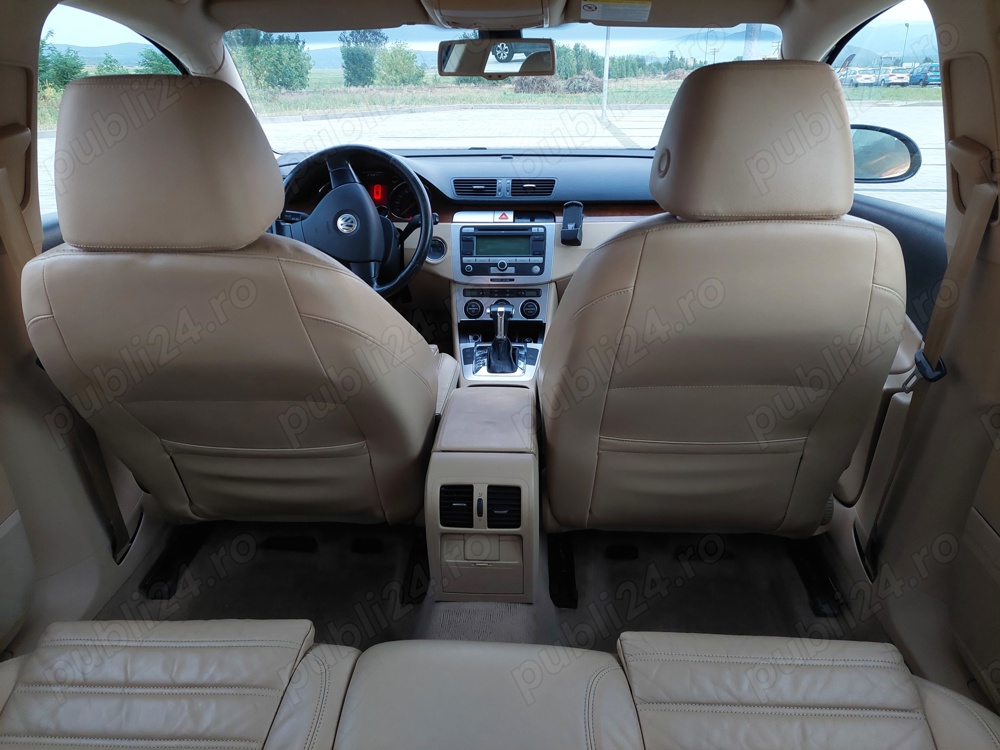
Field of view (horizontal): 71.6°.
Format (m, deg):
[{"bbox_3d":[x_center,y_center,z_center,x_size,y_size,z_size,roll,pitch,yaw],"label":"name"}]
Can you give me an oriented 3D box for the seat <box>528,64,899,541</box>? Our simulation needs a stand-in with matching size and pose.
[{"bbox_3d":[0.362,-0.121,1.428,0.540,0.950,0.760,1,24,2],"label":"seat"}]

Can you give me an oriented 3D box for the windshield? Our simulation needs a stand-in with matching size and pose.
[{"bbox_3d":[0.022,-0.763,1.949,1.400,0.140,0.840,1,-4,2],"label":"windshield"}]

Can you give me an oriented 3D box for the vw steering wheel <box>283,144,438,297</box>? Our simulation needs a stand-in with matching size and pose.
[{"bbox_3d":[-0.352,-0.377,1.735,0.380,0.380,0.120,1,0,2],"label":"vw steering wheel"}]

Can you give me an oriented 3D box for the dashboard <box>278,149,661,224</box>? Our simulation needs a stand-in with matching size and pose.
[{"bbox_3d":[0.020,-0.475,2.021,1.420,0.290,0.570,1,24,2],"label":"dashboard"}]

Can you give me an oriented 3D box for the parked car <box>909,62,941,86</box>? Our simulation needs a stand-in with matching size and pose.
[{"bbox_3d":[36.995,-25.823,59.799,1.800,1.740,4.400,6,24,13],"label":"parked car"}]

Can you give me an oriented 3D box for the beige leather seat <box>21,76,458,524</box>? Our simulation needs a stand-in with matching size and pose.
[{"bbox_3d":[-0.387,-0.073,1.343,0.540,0.950,0.760,1,24,2],"label":"beige leather seat"}]

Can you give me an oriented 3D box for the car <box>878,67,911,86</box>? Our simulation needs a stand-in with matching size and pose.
[{"bbox_3d":[35.844,-27.294,63.522,1.820,1.600,4.400,6,24,13],"label":"car"}]

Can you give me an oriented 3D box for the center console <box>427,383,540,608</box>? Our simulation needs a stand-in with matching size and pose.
[{"bbox_3d":[-0.023,0.190,1.244,0.178,0.280,0.330,1,24,2],"label":"center console"}]

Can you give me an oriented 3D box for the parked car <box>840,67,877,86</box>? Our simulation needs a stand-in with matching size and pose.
[{"bbox_3d":[33.702,-27.818,64.877,1.780,1.530,4.300,6,24,13],"label":"parked car"}]

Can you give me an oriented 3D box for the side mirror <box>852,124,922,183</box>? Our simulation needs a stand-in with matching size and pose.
[{"bbox_3d":[0.907,-0.560,1.745,0.235,0.145,0.140,3,24,8],"label":"side mirror"}]

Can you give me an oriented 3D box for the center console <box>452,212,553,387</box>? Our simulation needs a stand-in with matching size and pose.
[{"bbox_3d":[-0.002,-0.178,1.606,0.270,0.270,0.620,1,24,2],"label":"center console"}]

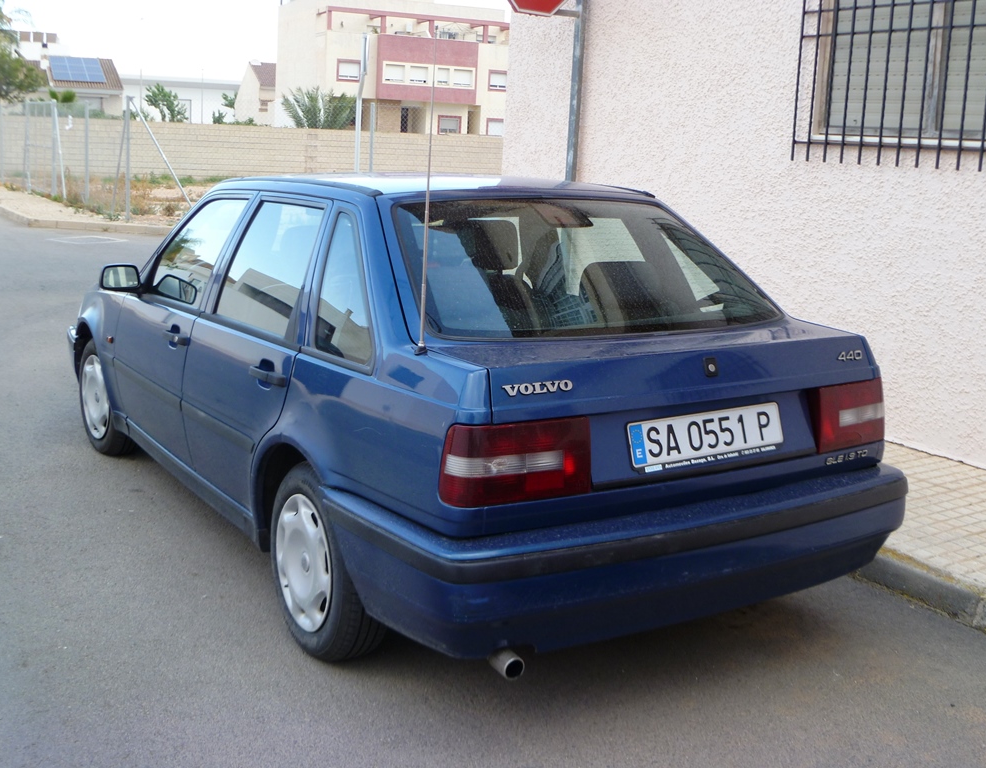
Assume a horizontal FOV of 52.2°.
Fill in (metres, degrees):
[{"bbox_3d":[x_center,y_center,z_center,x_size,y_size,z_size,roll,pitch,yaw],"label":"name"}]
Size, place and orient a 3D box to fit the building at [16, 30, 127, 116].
[{"bbox_3d":[-23.746,-16.063,56.000,6.400,6.700,7.500,-3,13,-22],"label":"building"}]

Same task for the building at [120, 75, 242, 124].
[{"bbox_3d":[-20.925,-18.153,68.000,12.000,5.600,8.000,-3,13,-22],"label":"building"}]

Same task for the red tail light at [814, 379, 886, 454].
[{"bbox_3d":[1.027,0.088,2.914,0.345,0.175,0.150,-6,15,-32],"label":"red tail light"}]

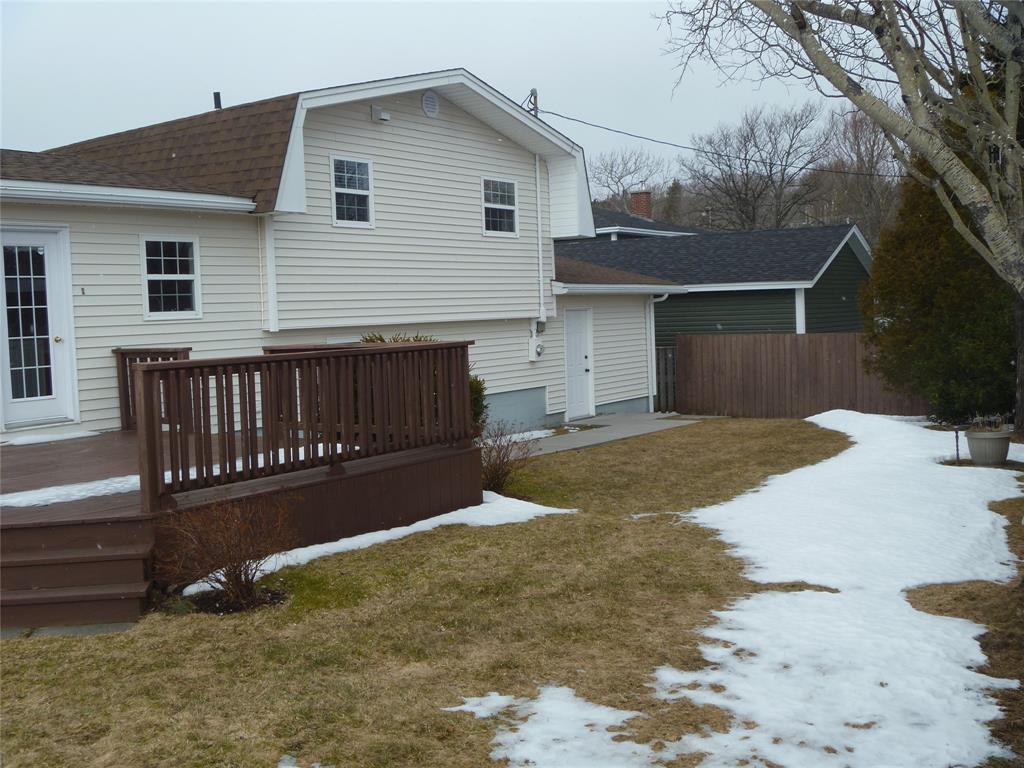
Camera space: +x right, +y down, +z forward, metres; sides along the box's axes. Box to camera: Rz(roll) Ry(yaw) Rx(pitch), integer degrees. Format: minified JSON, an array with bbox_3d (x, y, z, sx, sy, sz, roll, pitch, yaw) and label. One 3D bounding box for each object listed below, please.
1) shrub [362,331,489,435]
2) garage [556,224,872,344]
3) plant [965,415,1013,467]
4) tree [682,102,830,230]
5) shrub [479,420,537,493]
[{"bbox_3d":[-1.137,0.179,13.967,1.600,1.748,1.750,2,5,36],"label":"shrub"},{"bbox_3d":[4.665,-1.844,27.544,8.900,4.160,6.008,2,5,36],"label":"garage"},{"bbox_3d":[4.788,0.558,10.419,0.465,0.496,0.465,2,5,36],"label":"plant"},{"bbox_3d":[11.482,-7.777,48.409,7.000,10.581,7.000,2,5,36],"label":"tree"},{"bbox_3d":[-0.065,0.714,10.326,0.640,0.684,0.660,-2,4,0],"label":"shrub"}]

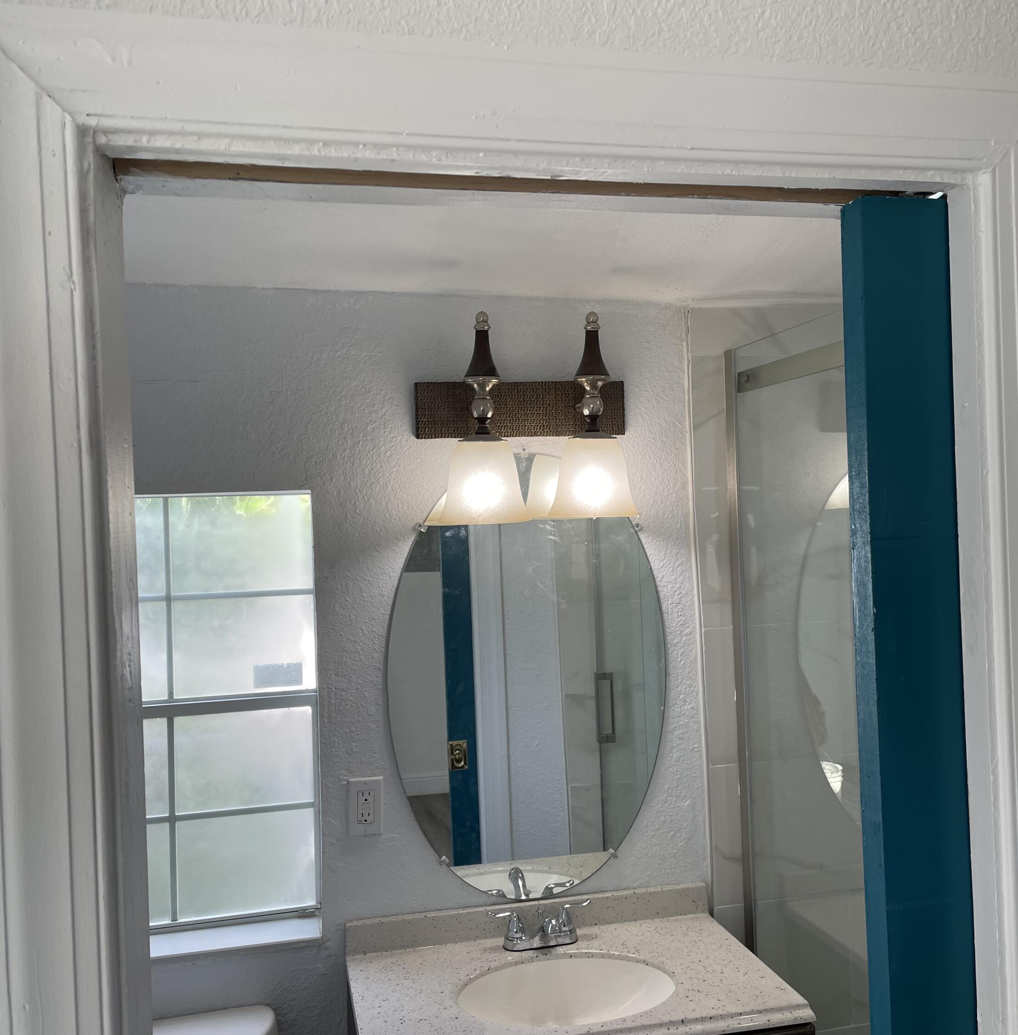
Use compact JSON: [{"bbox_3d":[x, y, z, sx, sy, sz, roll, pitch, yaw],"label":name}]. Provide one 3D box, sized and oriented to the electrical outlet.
[{"bbox_3d":[-0.289,0.583,2.087,0.070,0.115,0.013,-2,0,-13],"label":"electrical outlet"}]

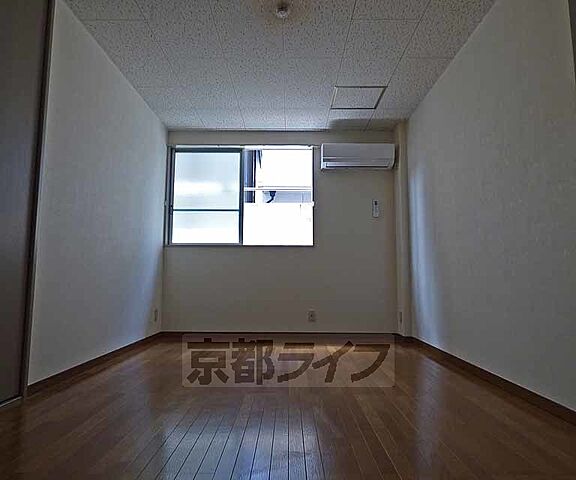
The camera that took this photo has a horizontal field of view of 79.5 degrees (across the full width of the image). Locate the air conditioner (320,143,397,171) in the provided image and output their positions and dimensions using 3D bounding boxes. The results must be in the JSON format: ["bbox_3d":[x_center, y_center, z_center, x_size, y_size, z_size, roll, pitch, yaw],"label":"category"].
[{"bbox_3d":[0.775,-0.912,3.890,0.800,0.270,0.220,0,-6,0],"label":"air conditioner"}]

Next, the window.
[{"bbox_3d":[-0.545,-0.508,3.979,1.680,1.160,0.100,0,-6,0],"label":"window"}]

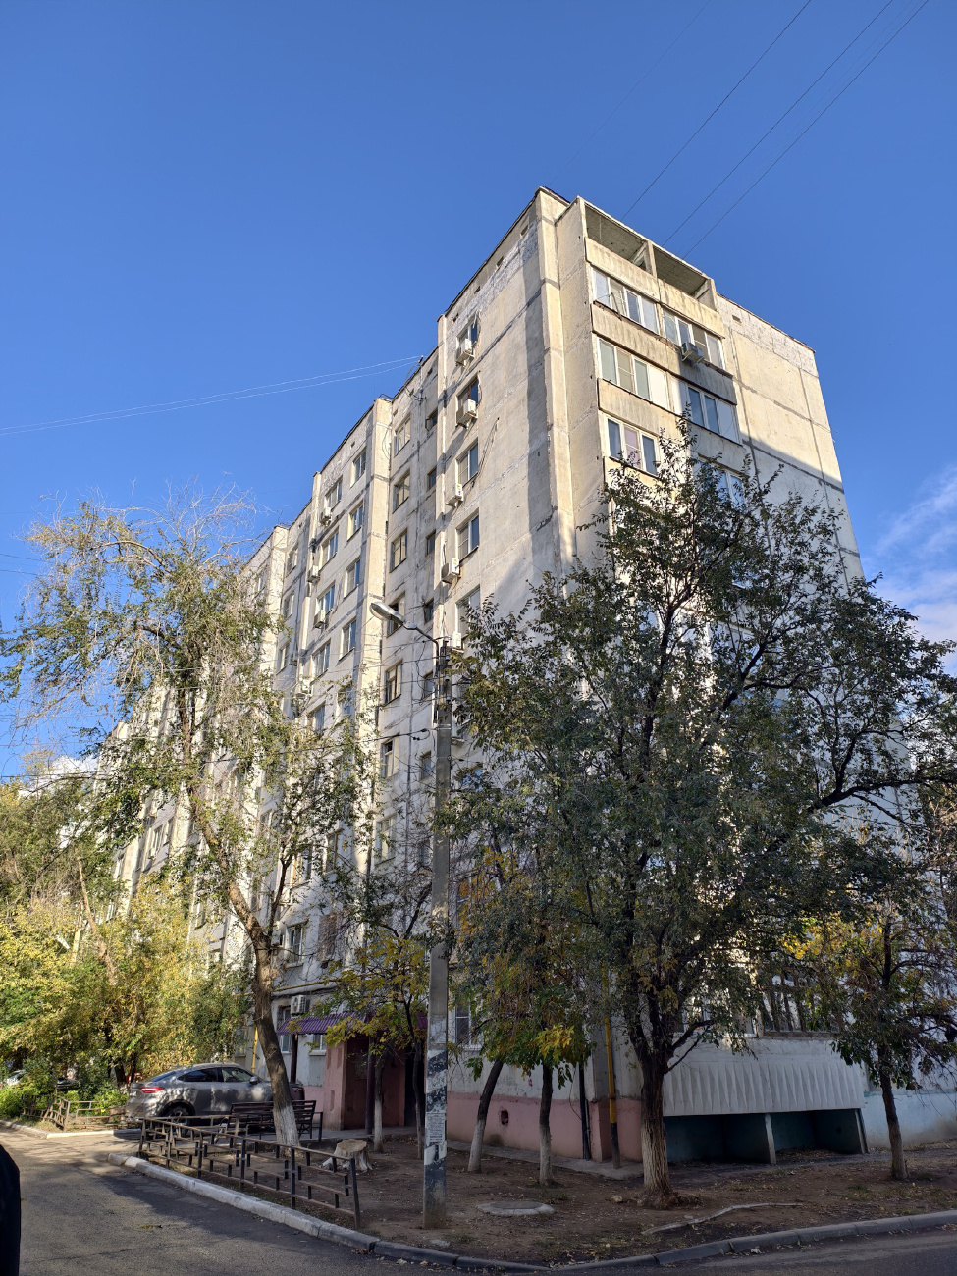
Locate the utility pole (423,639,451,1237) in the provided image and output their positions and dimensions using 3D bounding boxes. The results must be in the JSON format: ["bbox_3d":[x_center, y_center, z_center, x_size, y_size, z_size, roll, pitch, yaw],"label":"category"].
[{"bbox_3d":[-0.518,3.379,11.312,0.260,7.420,0.220,1,-26,-2],"label":"utility pole"}]

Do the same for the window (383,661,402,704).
[{"bbox_3d":[-3.004,1.630,30.537,0.160,1.368,1.398,15,-30,-29],"label":"window"}]

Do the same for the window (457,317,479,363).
[{"bbox_3d":[-0.305,-10.678,30.358,0.150,1.303,1.339,15,-30,-29],"label":"window"}]

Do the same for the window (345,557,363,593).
[{"bbox_3d":[-5.112,-2.477,34.813,0.160,1.440,1.427,15,-30,-29],"label":"window"}]

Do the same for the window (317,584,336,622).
[{"bbox_3d":[-6.662,-1.473,37.031,0.160,1.358,1.993,15,-30,-29],"label":"window"}]

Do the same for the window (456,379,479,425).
[{"bbox_3d":[-0.284,-8.090,29.061,0.150,1.314,1.316,15,-30,-29],"label":"window"}]

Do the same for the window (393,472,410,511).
[{"bbox_3d":[-3.053,-5.896,34.197,0.160,1.398,1.392,15,-30,-29],"label":"window"}]

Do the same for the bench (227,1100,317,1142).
[{"bbox_3d":[-4.940,11.449,20.065,2.195,0.840,0.570,22,-34,-37],"label":"bench"}]

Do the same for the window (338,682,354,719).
[{"bbox_3d":[-5.008,2.595,32.197,0.150,1.303,1.316,15,-30,-29],"label":"window"}]

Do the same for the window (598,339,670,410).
[{"bbox_3d":[4.513,-7.601,24.610,2.615,1.423,0.160,15,-30,-29],"label":"window"}]

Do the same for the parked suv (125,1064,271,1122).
[{"bbox_3d":[-7.121,12.573,23.260,4.630,1.650,1.880,16,-31,-31],"label":"parked suv"}]

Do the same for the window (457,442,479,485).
[{"bbox_3d":[-0.313,-5.684,27.995,0.160,1.409,1.360,15,-30,-29],"label":"window"}]

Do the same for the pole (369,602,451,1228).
[{"bbox_3d":[-1.000,3.101,11.112,1.396,7.744,0.300,15,-30,-29],"label":"pole"}]

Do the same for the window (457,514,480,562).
[{"bbox_3d":[-0.282,-3.161,26.742,0.160,1.448,1.360,15,-30,-29],"label":"window"}]

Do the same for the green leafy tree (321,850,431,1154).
[{"bbox_3d":[-2.257,7.761,18.587,2.700,5.942,2.600,3,-27,-6],"label":"green leafy tree"}]

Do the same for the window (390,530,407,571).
[{"bbox_3d":[-3.014,-3.346,33.138,0.150,1.387,1.365,15,-30,-29],"label":"window"}]

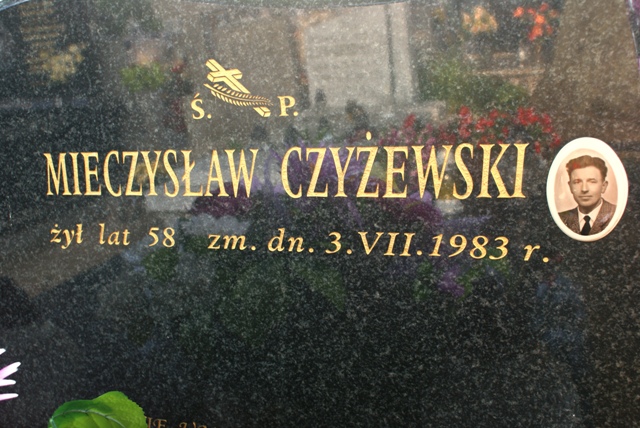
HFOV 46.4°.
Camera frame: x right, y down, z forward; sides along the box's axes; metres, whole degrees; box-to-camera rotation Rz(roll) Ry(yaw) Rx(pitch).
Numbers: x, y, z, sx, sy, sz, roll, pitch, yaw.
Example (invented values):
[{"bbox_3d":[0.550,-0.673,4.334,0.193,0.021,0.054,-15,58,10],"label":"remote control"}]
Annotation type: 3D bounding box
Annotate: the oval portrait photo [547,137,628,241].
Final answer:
[{"bbox_3d":[0.286,-0.026,0.801,0.083,0.112,0.008,1,5,23],"label":"oval portrait photo"}]

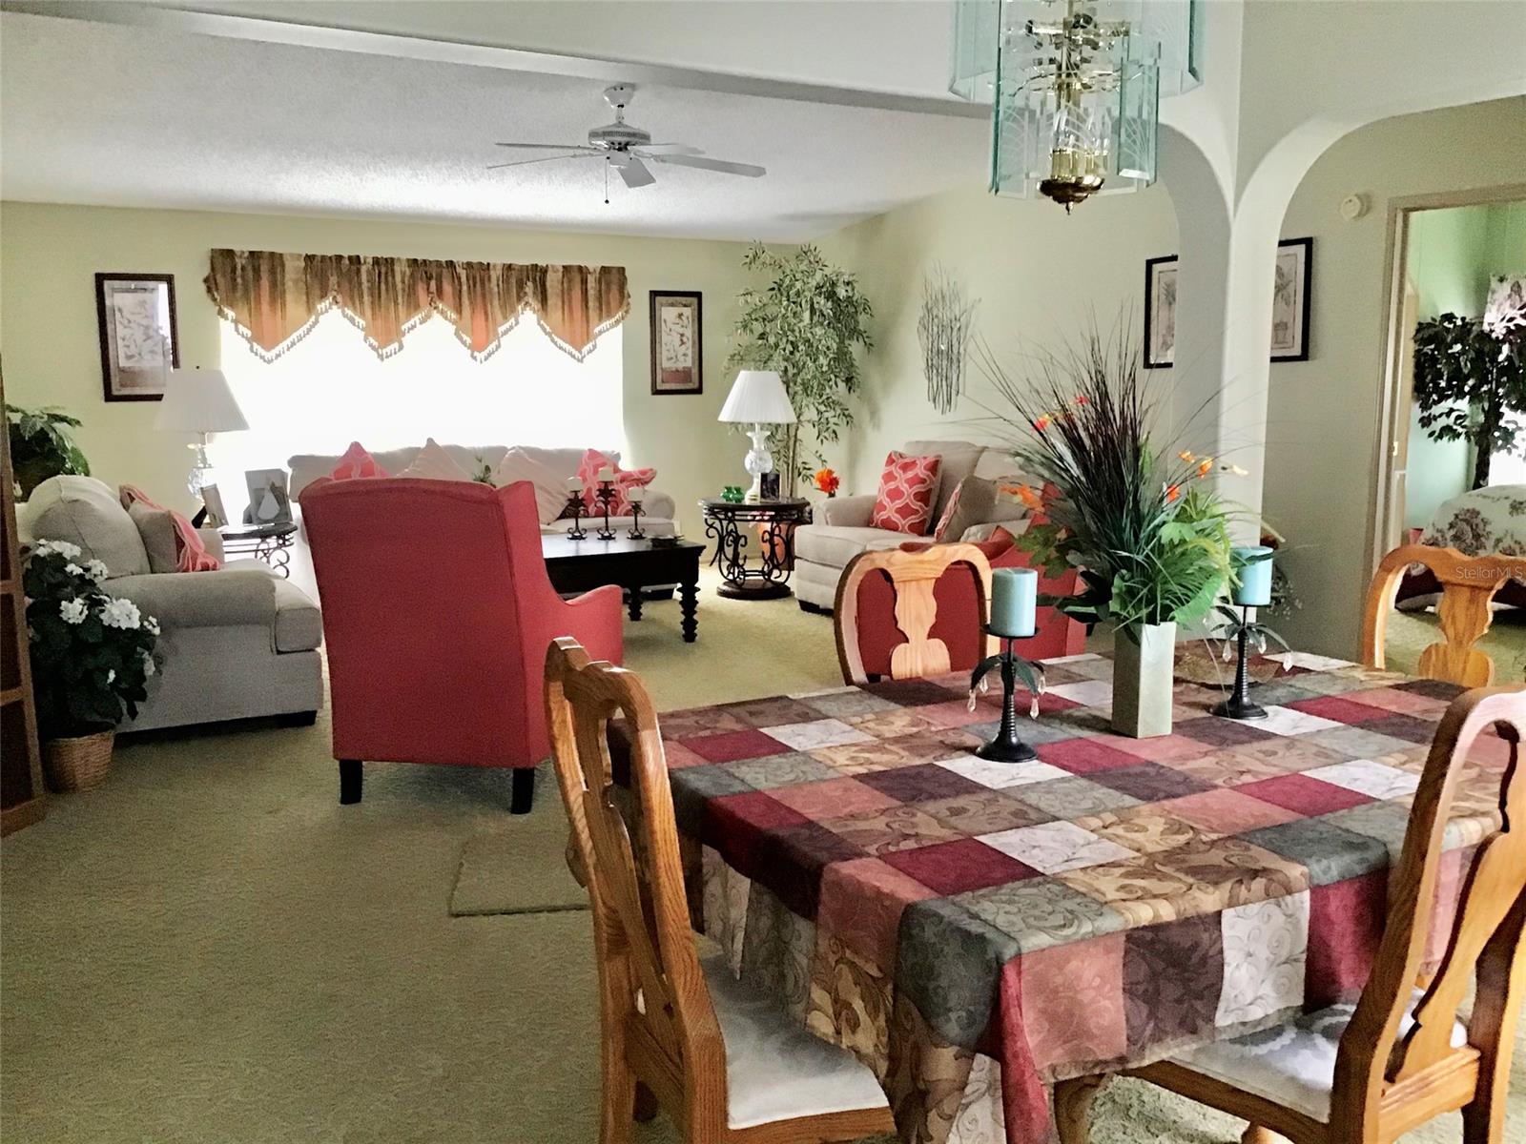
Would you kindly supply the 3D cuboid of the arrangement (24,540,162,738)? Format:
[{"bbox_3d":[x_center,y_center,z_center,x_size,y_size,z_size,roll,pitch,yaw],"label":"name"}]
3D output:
[{"bbox_3d":[-2.316,0.229,4.720,0.480,0.680,0.460,-5,10,-30],"label":"arrangement"}]

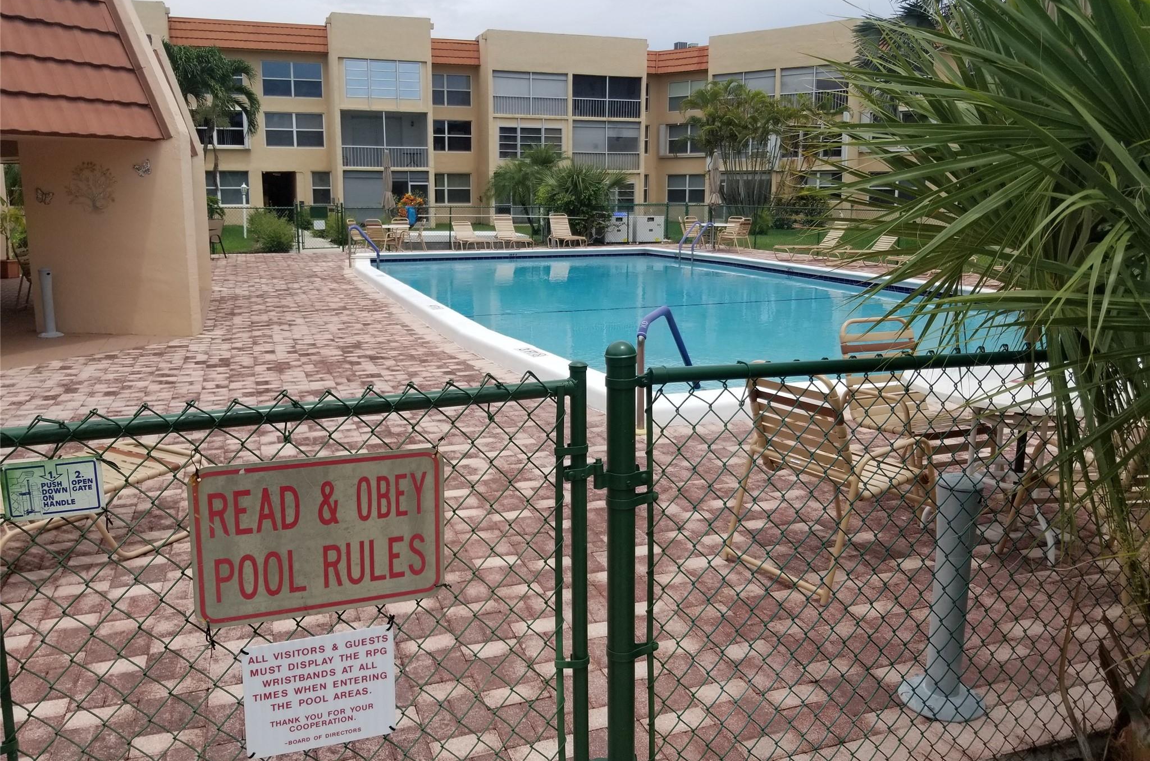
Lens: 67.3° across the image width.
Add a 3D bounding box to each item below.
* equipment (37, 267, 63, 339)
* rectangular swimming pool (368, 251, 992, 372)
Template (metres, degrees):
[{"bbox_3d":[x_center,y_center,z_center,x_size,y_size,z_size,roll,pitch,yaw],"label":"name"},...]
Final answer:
[{"bbox_3d":[-5.723,-0.862,9.359,0.285,0.740,0.285,0,12,0],"label":"equipment"},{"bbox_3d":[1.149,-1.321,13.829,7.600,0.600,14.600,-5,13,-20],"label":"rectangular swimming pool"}]

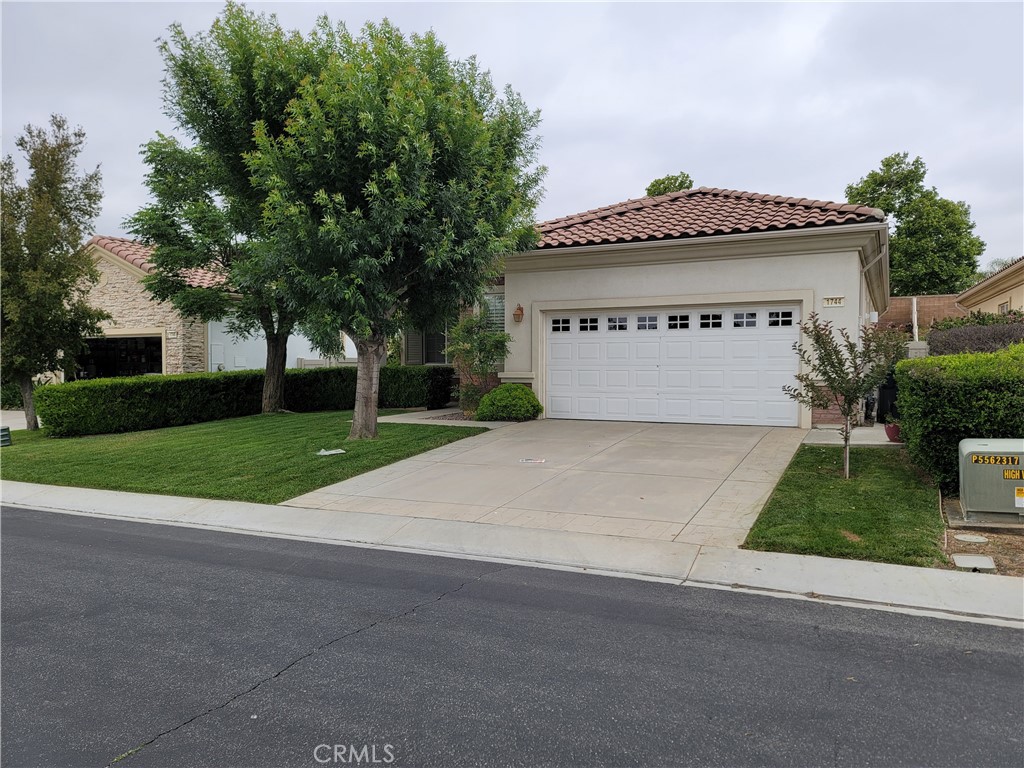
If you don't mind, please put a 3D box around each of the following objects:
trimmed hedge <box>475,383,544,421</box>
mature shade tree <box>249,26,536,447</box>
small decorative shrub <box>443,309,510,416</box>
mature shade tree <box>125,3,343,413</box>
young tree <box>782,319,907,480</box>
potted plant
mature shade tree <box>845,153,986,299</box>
[{"bbox_3d":[-0.069,0.365,14.600,1.340,0.770,1.250,0,1,0],"label":"trimmed hedge"},{"bbox_3d":[-2.075,-2.800,13.400,5.200,7.500,5.000,0,1,0],"label":"mature shade tree"},{"bbox_3d":[-0.732,-0.446,15.700,1.400,2.100,1.300,0,1,0],"label":"small decorative shrub"},{"bbox_3d":[-6.557,-4.224,17.600,5.400,9.600,5.200,0,1,0],"label":"mature shade tree"},{"bbox_3d":[4.071,0.152,9.000,1.460,1.980,1.400,0,1,0],"label":"young tree"},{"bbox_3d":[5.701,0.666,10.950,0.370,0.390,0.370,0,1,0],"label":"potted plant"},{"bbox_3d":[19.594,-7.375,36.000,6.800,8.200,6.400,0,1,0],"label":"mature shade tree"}]

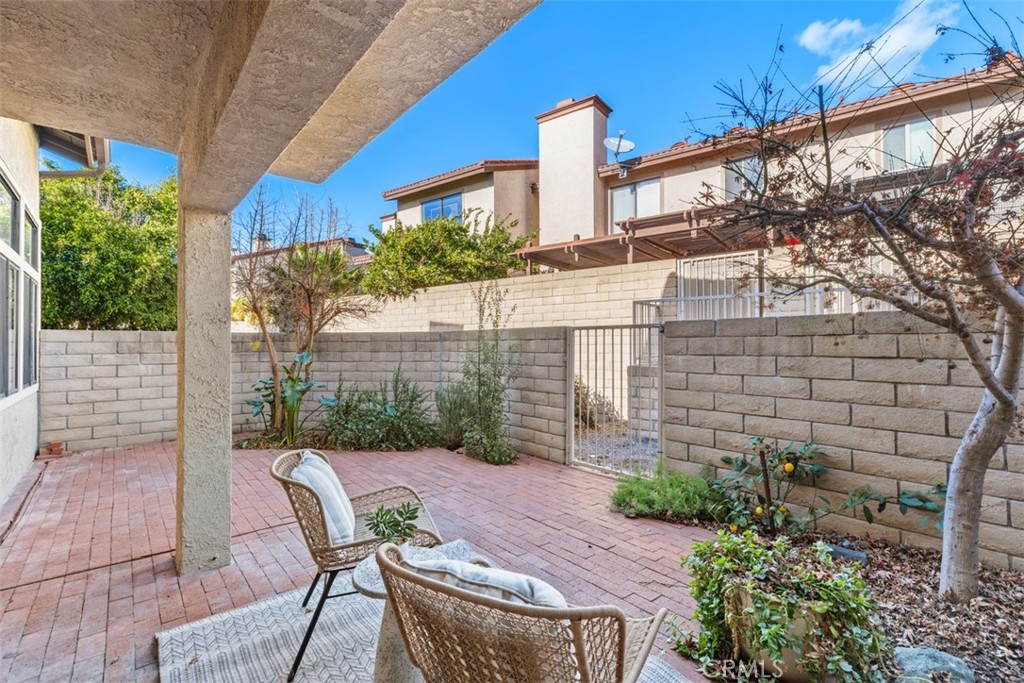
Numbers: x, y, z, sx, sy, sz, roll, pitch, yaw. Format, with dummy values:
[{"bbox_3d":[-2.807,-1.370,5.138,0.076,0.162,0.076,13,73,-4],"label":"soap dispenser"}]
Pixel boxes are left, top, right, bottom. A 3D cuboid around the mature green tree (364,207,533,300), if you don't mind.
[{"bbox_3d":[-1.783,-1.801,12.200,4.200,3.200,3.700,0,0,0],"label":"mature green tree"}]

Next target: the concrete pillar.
[{"bbox_3d":[-1.876,0.283,2.781,0.245,2.090,0.260,0,-1,-40],"label":"concrete pillar"}]

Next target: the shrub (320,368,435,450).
[{"bbox_3d":[-1.777,0.853,6.150,1.500,0.980,0.950,0,0,0],"label":"shrub"}]

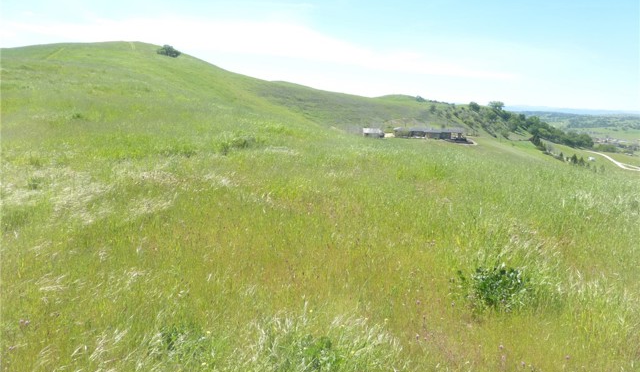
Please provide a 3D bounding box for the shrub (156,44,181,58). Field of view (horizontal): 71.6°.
[{"bbox_3d":[-61.460,-54.564,180.000,9.500,5.200,8.500,1,10,0],"label":"shrub"}]

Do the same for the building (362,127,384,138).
[{"bbox_3d":[22.696,-22.910,190.000,8.800,4.200,7.000,2,10,6],"label":"building"}]

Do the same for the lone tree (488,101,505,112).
[{"bbox_3d":[111.382,-50.169,280.000,10.000,7.800,9.500,1,10,0],"label":"lone tree"}]

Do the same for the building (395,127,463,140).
[{"bbox_3d":[46.462,-22.481,190.000,30.000,5.000,13.500,2,10,3],"label":"building"}]

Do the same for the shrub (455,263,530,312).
[{"bbox_3d":[1.672,0.984,4.300,0.720,0.440,0.620,1,10,0],"label":"shrub"}]

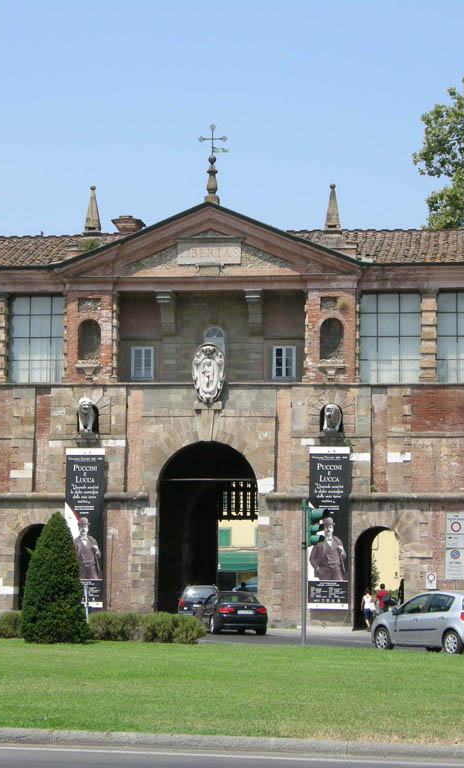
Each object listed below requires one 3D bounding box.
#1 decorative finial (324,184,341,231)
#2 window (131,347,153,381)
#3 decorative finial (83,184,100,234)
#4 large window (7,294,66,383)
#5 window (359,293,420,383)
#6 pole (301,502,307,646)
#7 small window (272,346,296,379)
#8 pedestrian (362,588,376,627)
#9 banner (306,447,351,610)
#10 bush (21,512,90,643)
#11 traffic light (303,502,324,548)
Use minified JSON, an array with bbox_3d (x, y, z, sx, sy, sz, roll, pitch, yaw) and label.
[{"bbox_3d":[3.828,-6.742,69.857,0.570,1.821,0.570,0,-6,6],"label":"decorative finial"},{"bbox_3d":[-3.434,-0.787,70.379,0.931,1.314,0.150,0,-6,6],"label":"window"},{"bbox_3d":[-5.415,-6.720,70.838,0.705,1.924,0.660,0,-6,6],"label":"decorative finial"},{"bbox_3d":[-7.412,-1.725,69.539,2.239,3.443,0.200,0,-6,6],"label":"large window"},{"bbox_3d":[5.845,-1.726,68.067,2.293,3.445,0.200,0,-6,6],"label":"window"},{"bbox_3d":[1.860,4.880,47.250,0.110,3.754,0.110,0,-6,0],"label":"pole"},{"bbox_3d":[1.978,-0.801,69.097,0.907,1.272,0.150,0,-6,6],"label":"small window"},{"bbox_3d":[4.911,8.053,65.511,0.480,1.560,0.420,0,-6,0],"label":"pedestrian"},{"bbox_3d":[3.540,5.265,66.938,1.500,5.952,0.080,0,-6,6],"label":"banner"},{"bbox_3d":[-4.792,5.254,49.800,1.870,3.500,1.870,0,-6,6],"label":"bush"},{"bbox_3d":[2.183,3.669,47.384,0.420,1.060,0.340,-4,-8,35],"label":"traffic light"}]

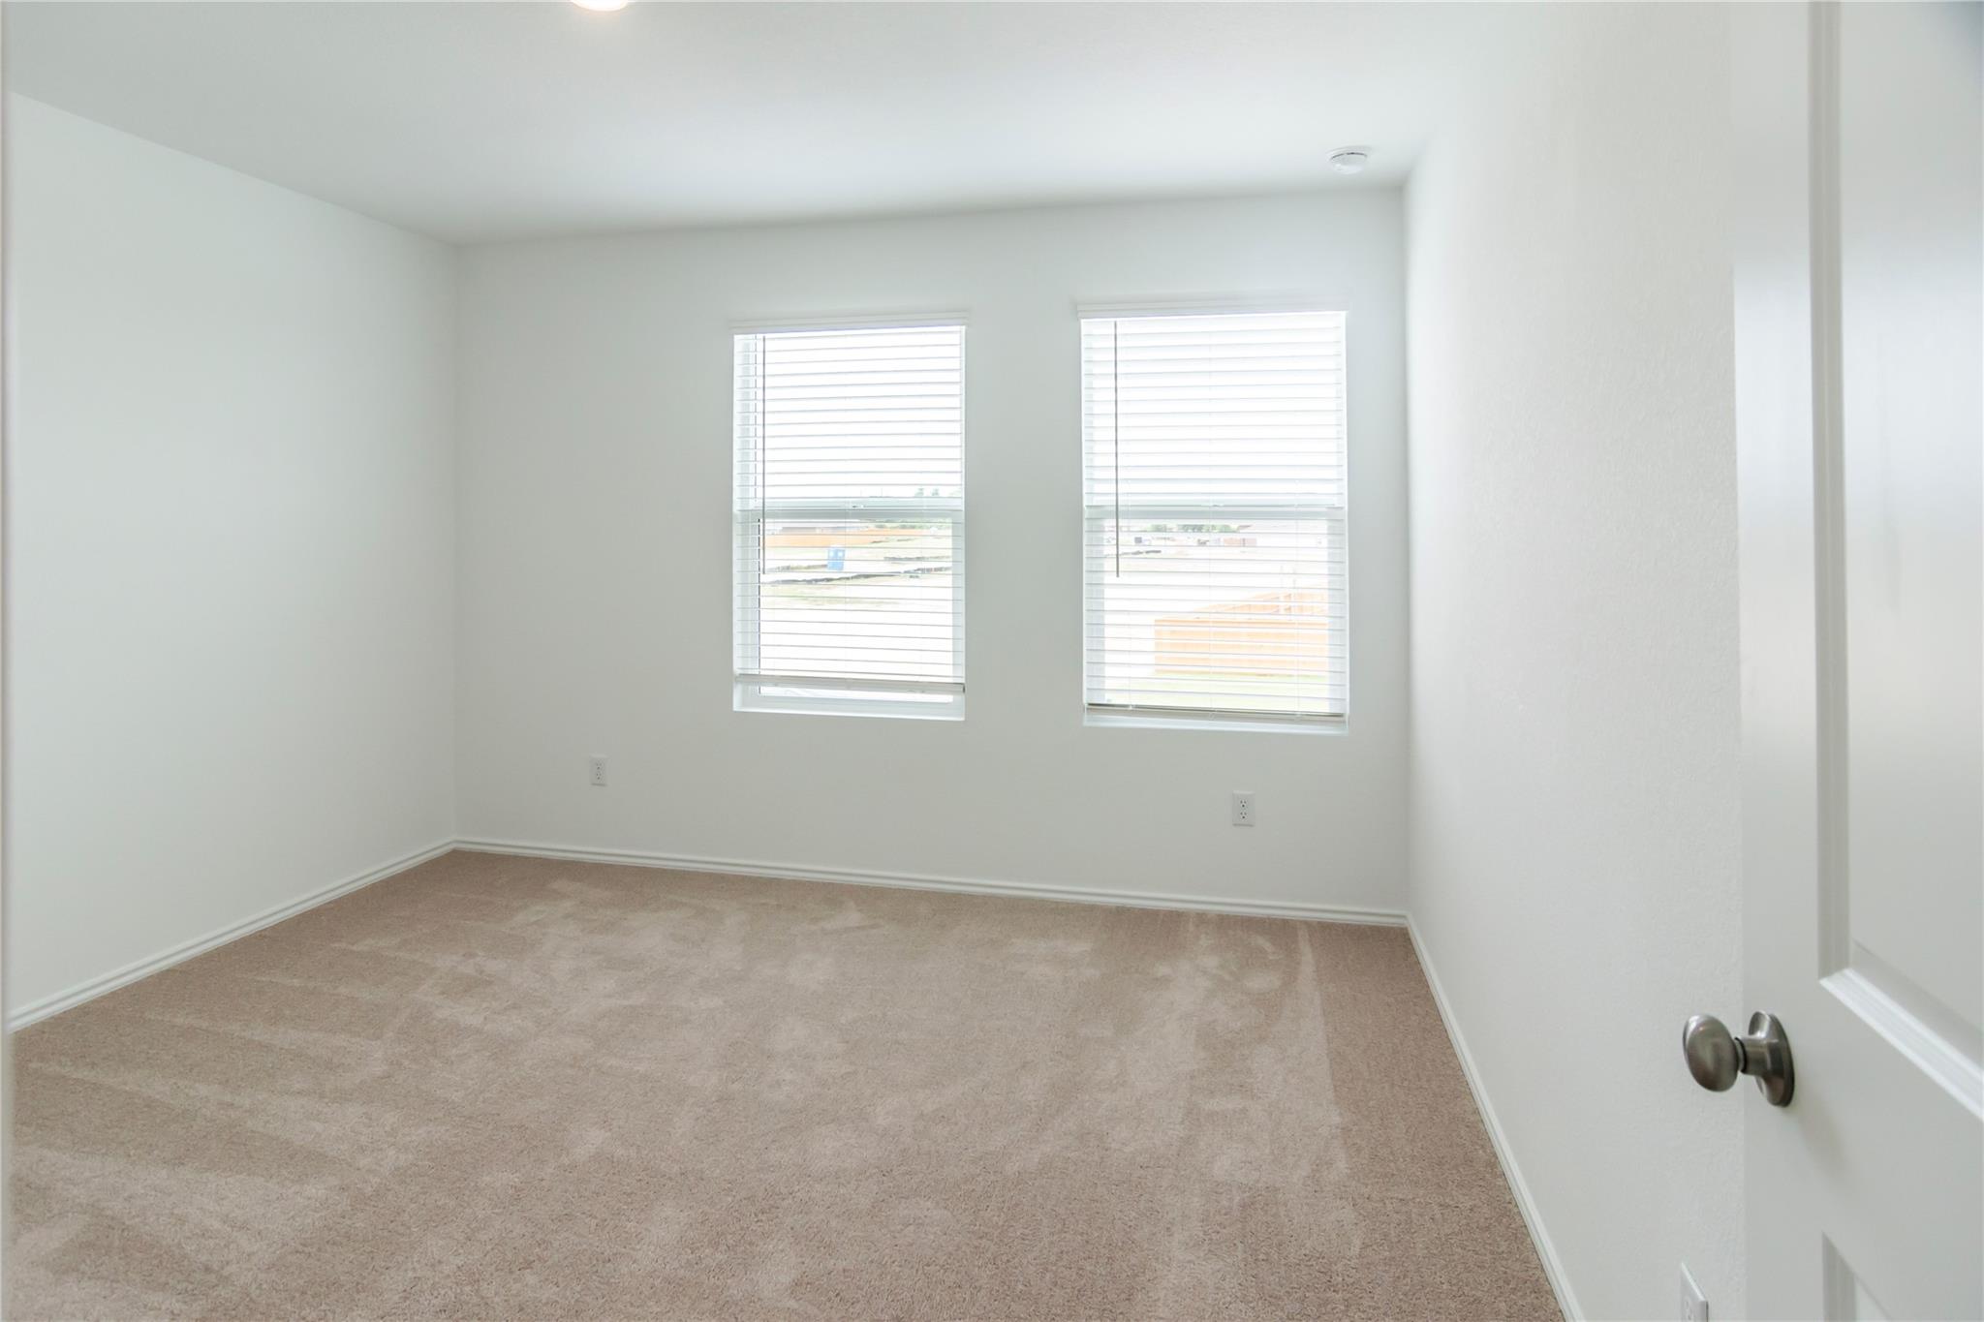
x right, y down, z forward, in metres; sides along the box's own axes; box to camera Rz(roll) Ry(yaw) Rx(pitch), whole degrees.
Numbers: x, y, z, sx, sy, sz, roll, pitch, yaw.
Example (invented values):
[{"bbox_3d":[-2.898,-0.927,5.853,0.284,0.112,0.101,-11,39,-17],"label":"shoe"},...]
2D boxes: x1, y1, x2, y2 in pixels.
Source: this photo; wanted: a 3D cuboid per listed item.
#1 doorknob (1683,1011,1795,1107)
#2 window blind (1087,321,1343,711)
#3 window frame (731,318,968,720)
[{"bbox_3d":[0.632,0.336,0.840,0.063,0.067,0.067,1,5,13],"label":"doorknob"},{"bbox_3d":[0.765,-0.483,3.470,0.900,1.440,0.100,1,5,11],"label":"window blind"},{"bbox_3d":[-0.537,-0.534,3.735,0.880,1.390,0.060,1,5,11],"label":"window frame"}]

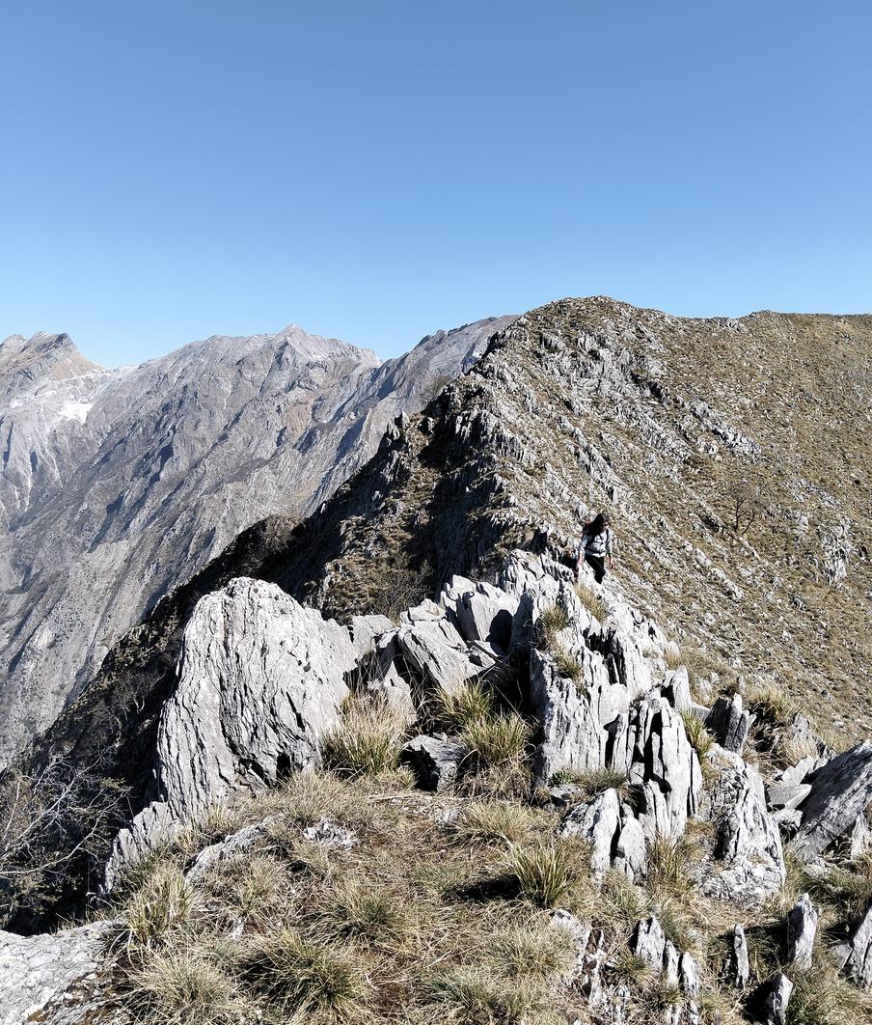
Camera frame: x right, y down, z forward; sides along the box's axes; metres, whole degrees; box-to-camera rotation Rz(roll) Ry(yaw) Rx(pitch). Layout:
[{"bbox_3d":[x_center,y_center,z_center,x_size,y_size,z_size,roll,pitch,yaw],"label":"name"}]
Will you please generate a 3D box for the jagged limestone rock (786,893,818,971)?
[{"bbox_3d":[1.386,1.587,3.300,0.110,0.254,0.150,0,6,0],"label":"jagged limestone rock"}]

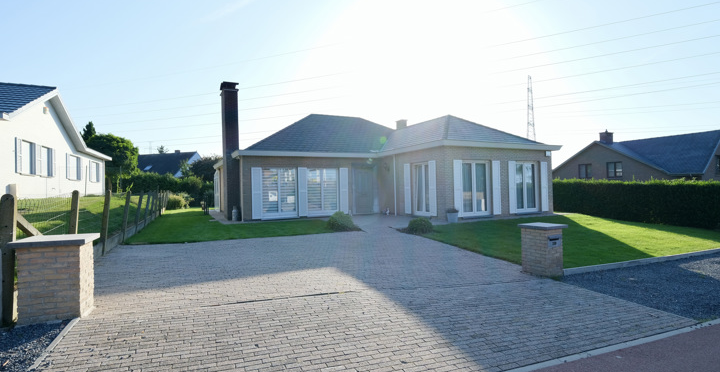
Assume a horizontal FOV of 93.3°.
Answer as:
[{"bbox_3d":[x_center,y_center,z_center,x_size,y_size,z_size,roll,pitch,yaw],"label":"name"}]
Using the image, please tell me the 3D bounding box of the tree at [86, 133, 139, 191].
[{"bbox_3d":[-20.465,-1.729,28.000,3.700,5.000,3.700,-1,-1,-36],"label":"tree"}]

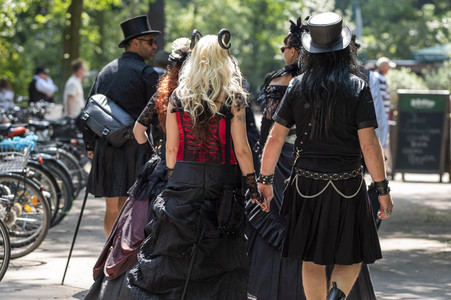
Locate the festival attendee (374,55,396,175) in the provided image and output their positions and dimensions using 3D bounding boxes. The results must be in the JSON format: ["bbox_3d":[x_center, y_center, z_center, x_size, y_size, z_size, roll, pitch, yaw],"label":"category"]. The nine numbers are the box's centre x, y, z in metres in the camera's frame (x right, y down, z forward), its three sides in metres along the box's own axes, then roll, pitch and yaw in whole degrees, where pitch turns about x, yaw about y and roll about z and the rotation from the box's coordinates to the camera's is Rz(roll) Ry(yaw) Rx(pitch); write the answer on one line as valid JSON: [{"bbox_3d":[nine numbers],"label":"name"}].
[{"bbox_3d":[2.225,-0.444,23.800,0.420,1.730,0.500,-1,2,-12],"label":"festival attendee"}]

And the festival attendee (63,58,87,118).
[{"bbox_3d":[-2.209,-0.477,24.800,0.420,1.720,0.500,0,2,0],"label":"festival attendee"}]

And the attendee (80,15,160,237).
[{"bbox_3d":[-0.743,-0.018,11.900,0.570,1.860,0.450,1,2,15],"label":"attendee"}]

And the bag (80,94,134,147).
[{"bbox_3d":[-0.813,-0.203,11.650,0.340,0.210,0.170,38,29,14],"label":"bag"}]

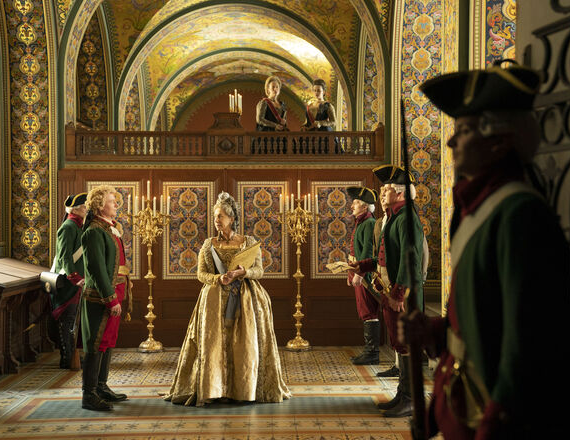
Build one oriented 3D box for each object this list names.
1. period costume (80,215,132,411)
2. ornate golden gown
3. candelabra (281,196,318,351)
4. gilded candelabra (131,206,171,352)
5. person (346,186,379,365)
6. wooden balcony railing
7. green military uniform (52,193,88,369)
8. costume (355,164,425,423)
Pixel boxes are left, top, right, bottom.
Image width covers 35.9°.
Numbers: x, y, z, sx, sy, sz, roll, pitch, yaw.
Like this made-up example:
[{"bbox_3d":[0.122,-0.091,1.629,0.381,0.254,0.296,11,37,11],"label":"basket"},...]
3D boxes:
[{"bbox_3d":[-1.485,0.710,7.260,0.430,1.620,0.530,0,0,-2],"label":"period costume"},{"bbox_3d":[-0.500,0.820,7.480,1.030,1.410,0.880,0,0,13],"label":"ornate golden gown"},{"bbox_3d":[0.170,0.560,10.300,0.460,1.920,0.440,0,0,0],"label":"candelabra"},{"bbox_3d":[-1.580,0.560,10.270,0.460,1.920,0.440,0,0,0],"label":"gilded candelabra"},{"bbox_3d":[0.850,0.585,9.420,0.430,1.870,0.500,0,0,-12],"label":"person"},{"bbox_3d":[-0.730,-0.925,10.700,3.850,0.470,0.220,0,0,0],"label":"wooden balcony railing"},{"bbox_3d":[-2.220,0.610,9.200,0.450,1.830,0.520,0,0,-9],"label":"green military uniform"},{"bbox_3d":[0.840,0.550,7.080,0.500,1.940,0.520,0,0,-18],"label":"costume"}]

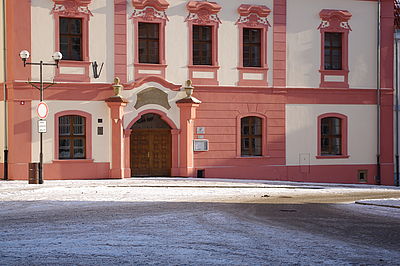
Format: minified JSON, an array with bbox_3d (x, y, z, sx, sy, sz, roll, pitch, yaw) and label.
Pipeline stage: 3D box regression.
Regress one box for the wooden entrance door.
[{"bbox_3d":[-2.217,0.909,41.286,1.975,2.154,0.150,0,0,-26],"label":"wooden entrance door"}]

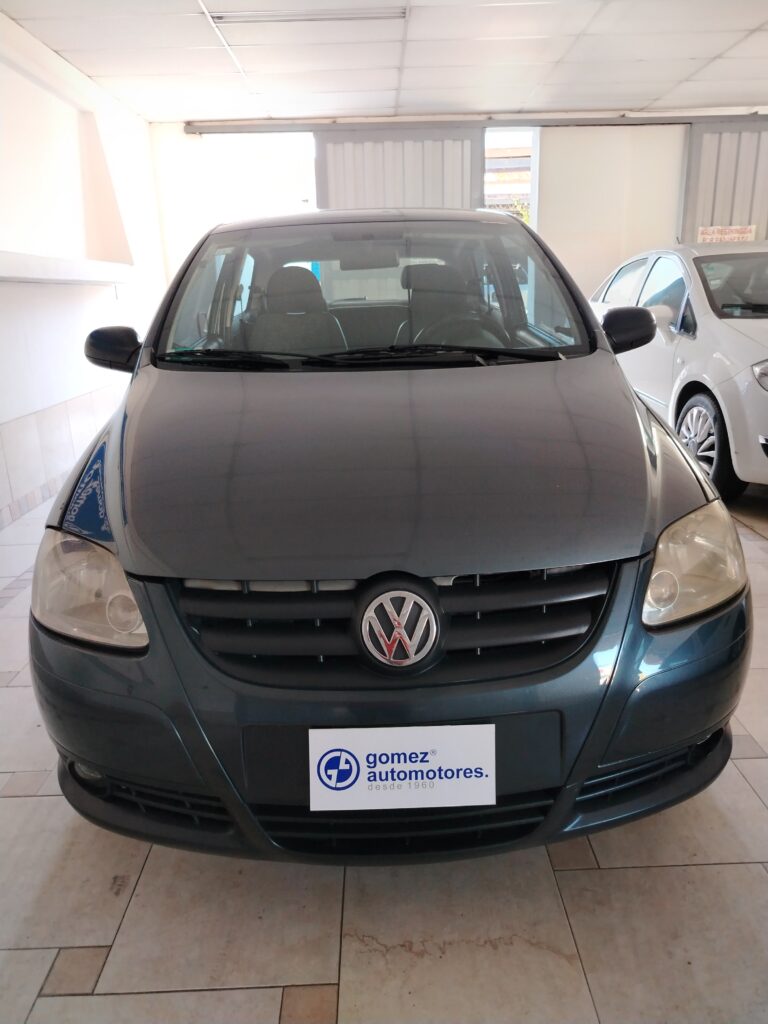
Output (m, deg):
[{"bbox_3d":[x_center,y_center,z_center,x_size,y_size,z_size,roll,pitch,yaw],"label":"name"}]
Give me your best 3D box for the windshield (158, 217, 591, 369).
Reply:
[{"bbox_3d":[-0.034,-0.709,2.283,1.380,0.150,0.760,-2,60,-1],"label":"windshield"}]

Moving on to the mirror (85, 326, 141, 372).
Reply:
[{"bbox_3d":[-0.888,-0.537,2.345,0.210,0.150,0.130,-2,17,-1],"label":"mirror"}]

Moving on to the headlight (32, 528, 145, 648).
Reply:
[{"bbox_3d":[-0.569,0.138,1.372,0.310,0.190,0.250,2,17,13],"label":"headlight"}]

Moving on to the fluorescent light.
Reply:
[{"bbox_3d":[-0.458,-3.101,4.404,1.200,0.070,0.170,-2,17,0],"label":"fluorescent light"}]

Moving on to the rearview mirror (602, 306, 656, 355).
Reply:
[{"bbox_3d":[0.815,-0.610,2.385,0.210,0.150,0.130,-2,17,-1],"label":"rearview mirror"}]

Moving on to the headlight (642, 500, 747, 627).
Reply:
[{"bbox_3d":[0.610,0.091,1.401,0.310,0.190,0.250,-7,17,-16],"label":"headlight"}]

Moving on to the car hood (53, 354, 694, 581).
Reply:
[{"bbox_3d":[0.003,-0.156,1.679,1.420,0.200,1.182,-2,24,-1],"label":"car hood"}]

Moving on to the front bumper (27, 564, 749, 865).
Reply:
[{"bbox_3d":[0.029,0.322,1.376,1.600,0.550,0.490,-2,17,-1],"label":"front bumper"}]

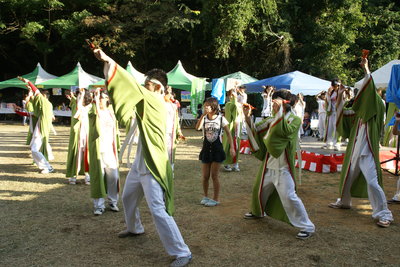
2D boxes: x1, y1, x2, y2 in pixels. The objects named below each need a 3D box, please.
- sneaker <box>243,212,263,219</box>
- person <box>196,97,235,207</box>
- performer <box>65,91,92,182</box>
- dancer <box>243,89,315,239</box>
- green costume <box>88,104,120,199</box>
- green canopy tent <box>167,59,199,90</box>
[{"bbox_3d":[0.649,0.952,4.812,0.265,0.100,0.100,-1,6,-12],"label":"sneaker"},{"bbox_3d":[0.200,0.228,5.327,0.500,1.440,0.320,2,6,22],"label":"person"},{"bbox_3d":[-1.988,0.037,6.601,0.460,1.570,0.420,2,6,20],"label":"performer"},{"bbox_3d":[0.820,0.273,4.407,0.860,1.530,0.660,4,7,35],"label":"dancer"},{"bbox_3d":[-1.176,0.214,4.954,0.430,1.200,0.380,1,6,8],"label":"green costume"},{"bbox_3d":[-0.960,-1.966,19.200,2.750,3.080,2.750,2,6,22],"label":"green canopy tent"}]

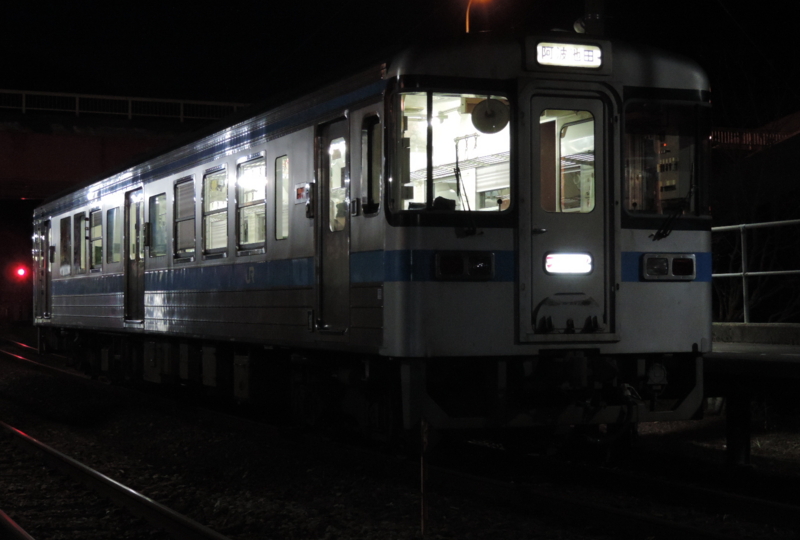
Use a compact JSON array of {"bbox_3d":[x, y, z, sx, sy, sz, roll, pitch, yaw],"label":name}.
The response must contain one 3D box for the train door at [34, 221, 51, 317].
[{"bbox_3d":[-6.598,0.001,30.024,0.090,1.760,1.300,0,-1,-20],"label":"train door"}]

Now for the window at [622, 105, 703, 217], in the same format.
[{"bbox_3d":[2.134,-0.885,12.986,0.800,0.890,0.120,0,-1,-20],"label":"window"}]

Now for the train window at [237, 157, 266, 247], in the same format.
[{"bbox_3d":[-1.480,-0.650,16.059,0.070,0.860,1.100,0,-1,-20],"label":"train window"}]

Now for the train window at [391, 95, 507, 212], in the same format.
[{"bbox_3d":[0.398,-0.896,12.347,0.940,0.920,0.120,0,-1,-20],"label":"train window"}]

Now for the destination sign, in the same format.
[{"bbox_3d":[1.319,-1.676,12.671,0.570,0.180,0.080,0,-1,-20],"label":"destination sign"}]

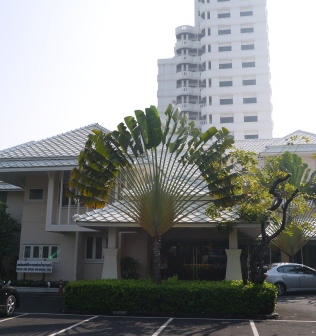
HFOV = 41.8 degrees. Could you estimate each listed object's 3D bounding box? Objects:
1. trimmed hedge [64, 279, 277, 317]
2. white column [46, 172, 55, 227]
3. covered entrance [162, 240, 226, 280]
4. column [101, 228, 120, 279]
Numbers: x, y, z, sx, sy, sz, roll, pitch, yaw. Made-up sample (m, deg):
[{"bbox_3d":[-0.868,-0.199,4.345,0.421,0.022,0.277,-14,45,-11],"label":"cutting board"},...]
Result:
[{"bbox_3d":[0.439,4.363,14.084,6.550,0.880,2.100,-1,-12,7],"label":"trimmed hedge"},{"bbox_3d":[-6.058,1.759,23.405,0.300,3.073,0.300,-2,-13,9],"label":"white column"},{"bbox_3d":[1.965,5.154,22.286,3.900,2.860,2.600,-2,-13,9],"label":"covered entrance"},{"bbox_3d":[-2.032,4.072,17.627,0.750,2.941,0.750,-2,-13,9],"label":"column"}]

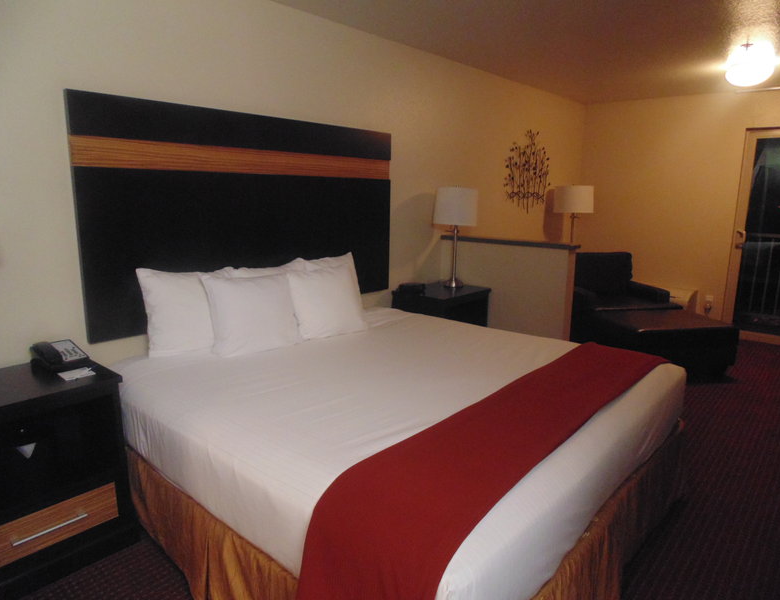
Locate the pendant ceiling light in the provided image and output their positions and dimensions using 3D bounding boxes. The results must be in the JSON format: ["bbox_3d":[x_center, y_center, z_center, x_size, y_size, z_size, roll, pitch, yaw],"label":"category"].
[{"bbox_3d":[2.623,-1.714,3.734,0.290,0.230,0.290,11,15,41],"label":"pendant ceiling light"}]

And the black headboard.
[{"bbox_3d":[-0.679,-0.472,2.889,0.040,1.070,1.970,11,15,41],"label":"black headboard"}]

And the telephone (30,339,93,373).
[{"bbox_3d":[-1.388,0.223,2.143,0.200,0.092,0.190,11,15,41],"label":"telephone"}]

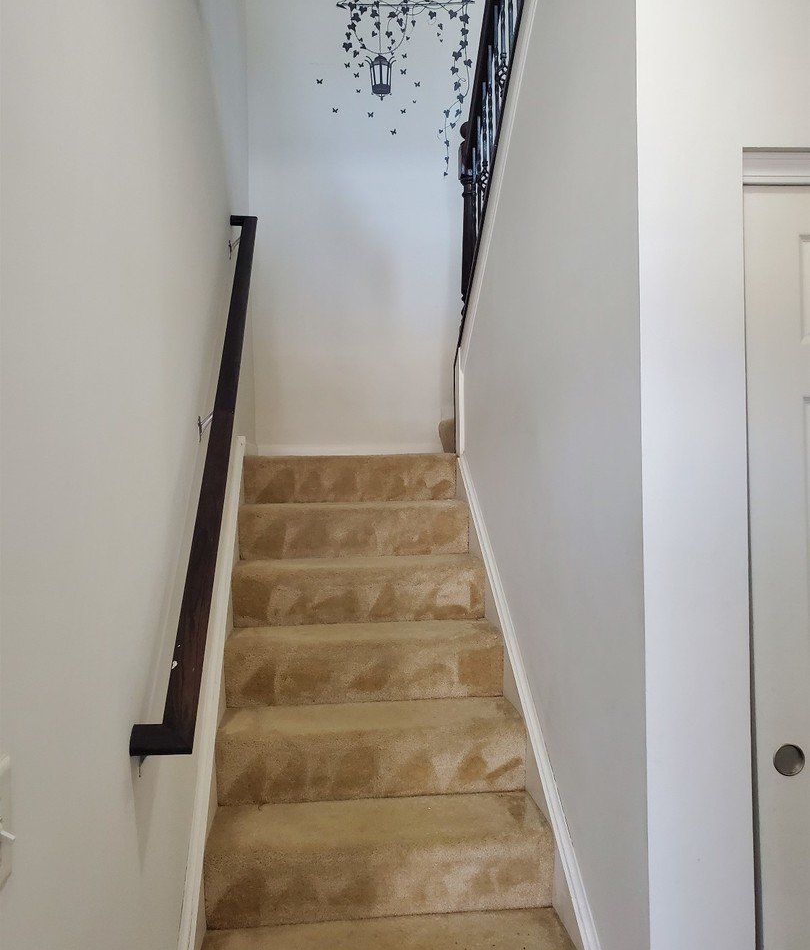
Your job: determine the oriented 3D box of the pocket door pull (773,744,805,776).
[{"bbox_3d":[0.713,0.529,1.507,0.058,0.058,0.012,-1,0,-3],"label":"pocket door pull"}]

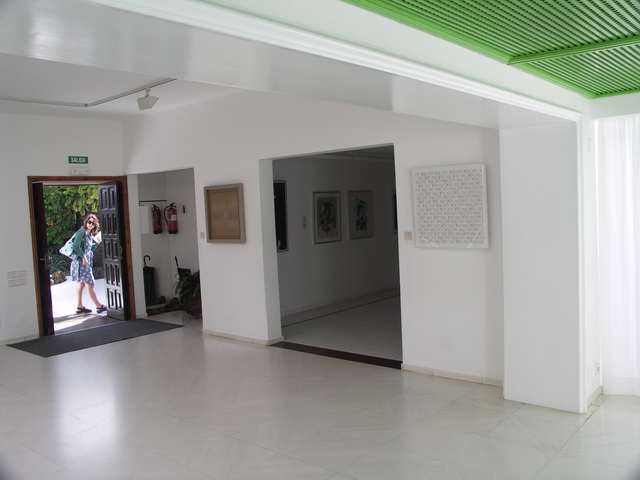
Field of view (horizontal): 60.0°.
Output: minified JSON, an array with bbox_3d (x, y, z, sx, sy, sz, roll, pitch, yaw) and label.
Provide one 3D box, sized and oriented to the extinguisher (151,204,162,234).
[{"bbox_3d":[-2.673,-0.336,9.084,0.170,0.500,0.170,1,5,42],"label":"extinguisher"}]

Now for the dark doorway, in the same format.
[{"bbox_3d":[-3.470,0.185,8.159,0.150,2.214,1.445,1,5,42],"label":"dark doorway"}]

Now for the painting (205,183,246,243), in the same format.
[{"bbox_3d":[-1.179,-0.316,6.892,0.659,0.712,0.040,1,5,38],"label":"painting"}]

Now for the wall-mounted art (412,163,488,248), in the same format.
[{"bbox_3d":[1.179,-0.296,5.067,0.684,0.743,0.055,1,5,38],"label":"wall-mounted art"}]

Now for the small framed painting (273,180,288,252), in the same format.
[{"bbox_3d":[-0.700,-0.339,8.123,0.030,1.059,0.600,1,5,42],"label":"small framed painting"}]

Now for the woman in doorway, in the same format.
[{"bbox_3d":[-3.840,0.408,9.242,0.540,1.630,0.440,-2,4,6],"label":"woman in doorway"}]

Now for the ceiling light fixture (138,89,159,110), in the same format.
[{"bbox_3d":[-1.907,-1.555,6.138,0.190,0.240,0.200,1,5,41],"label":"ceiling light fixture"}]

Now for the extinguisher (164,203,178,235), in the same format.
[{"bbox_3d":[-2.439,-0.349,9.130,0.190,0.515,0.170,1,5,38],"label":"extinguisher"}]

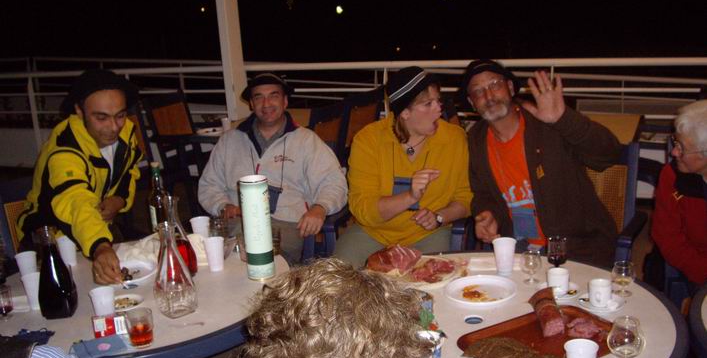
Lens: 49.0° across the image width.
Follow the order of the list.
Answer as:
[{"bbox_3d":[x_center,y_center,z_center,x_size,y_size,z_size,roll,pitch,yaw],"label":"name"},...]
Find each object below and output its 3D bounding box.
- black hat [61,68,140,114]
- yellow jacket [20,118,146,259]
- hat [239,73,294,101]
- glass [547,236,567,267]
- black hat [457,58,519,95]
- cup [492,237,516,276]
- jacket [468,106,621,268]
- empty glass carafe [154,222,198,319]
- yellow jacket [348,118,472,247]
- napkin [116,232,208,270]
[{"bbox_3d":[-0.926,-0.319,2.830,0.260,0.150,0.280,-11,31,-25],"label":"black hat"},{"bbox_3d":[-1.073,0.049,3.050,0.480,0.560,0.440,-15,17,-34],"label":"yellow jacket"},{"bbox_3d":[-0.379,-0.403,3.420,0.235,0.125,0.260,-4,15,1],"label":"hat"},{"bbox_3d":[0.592,0.226,2.253,0.061,0.125,0.061,-5,14,0],"label":"glass"},{"bbox_3d":[0.518,-0.390,2.980,0.235,0.135,0.255,-13,2,18],"label":"black hat"},{"bbox_3d":[0.445,0.232,2.295,0.071,0.098,0.071,-4,15,1],"label":"cup"},{"bbox_3d":[0.666,0.040,2.720,0.560,0.590,0.360,0,15,19],"label":"jacket"},{"bbox_3d":[-0.517,0.255,2.221,0.112,0.255,0.112,9,19,43],"label":"empty glass carafe"},{"bbox_3d":[0.215,-0.006,2.930,0.480,0.520,0.380,-4,15,2],"label":"yellow jacket"},{"bbox_3d":[-0.640,0.242,2.698,0.290,0.070,0.170,-5,14,0],"label":"napkin"}]

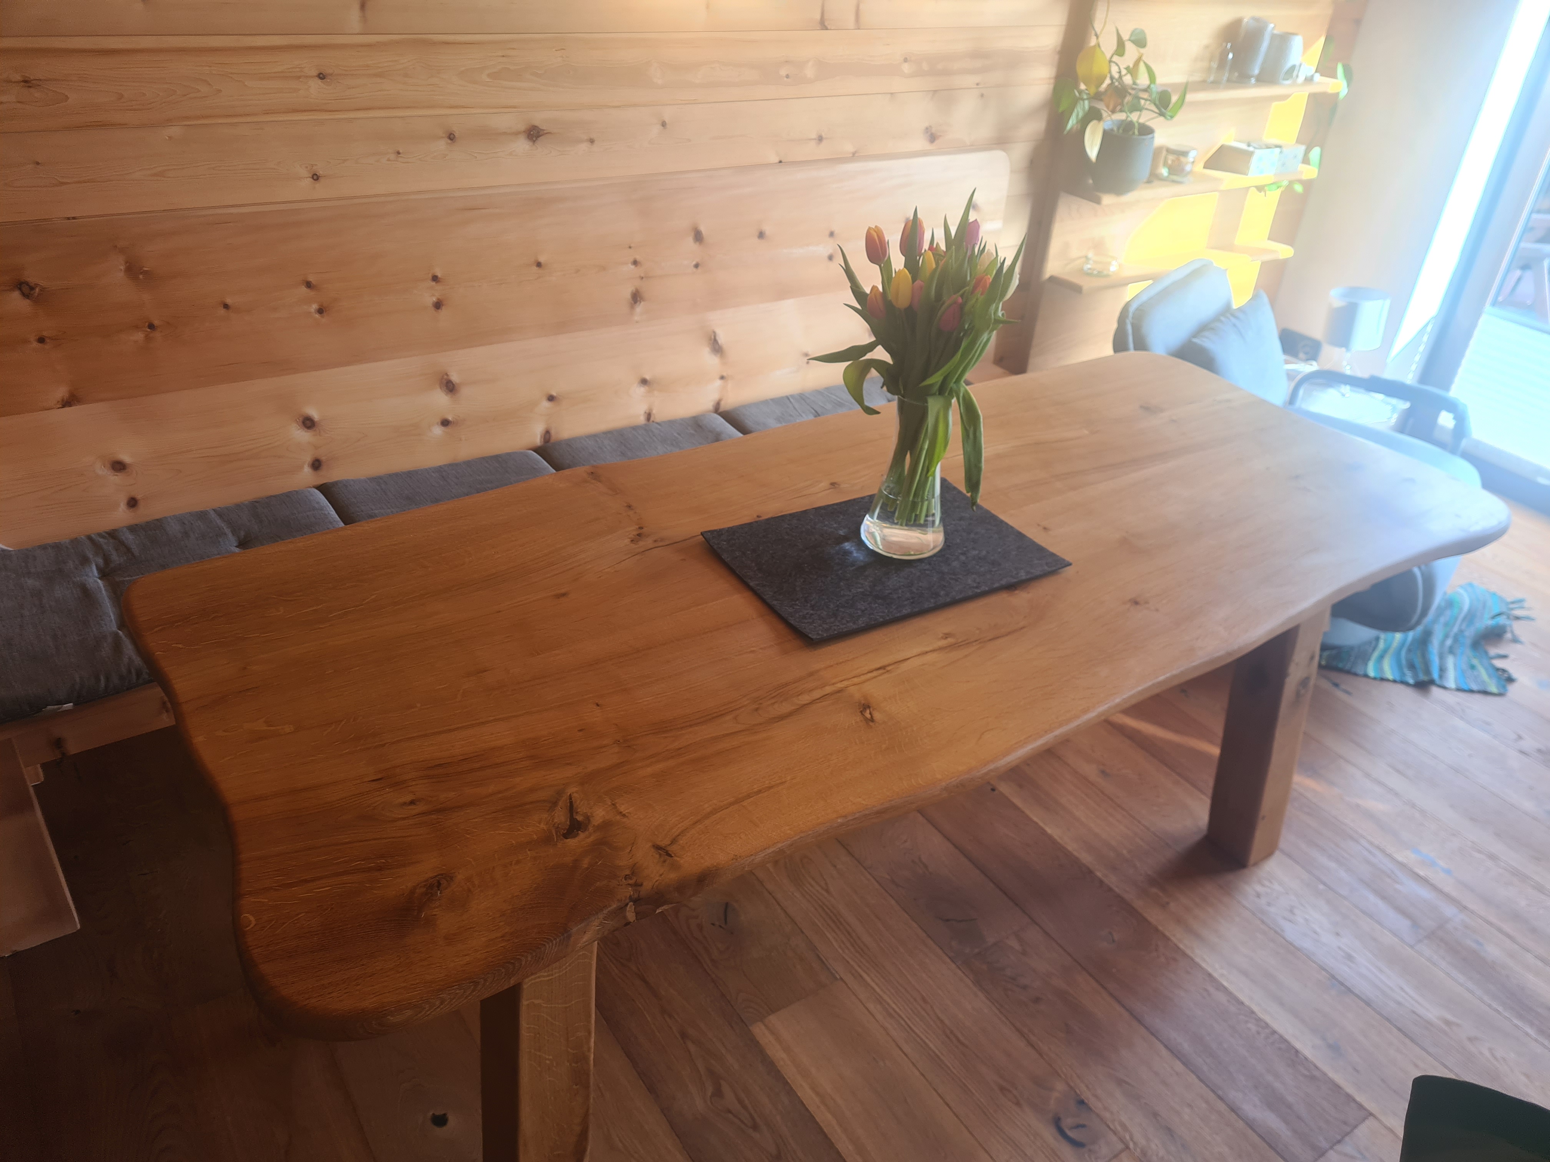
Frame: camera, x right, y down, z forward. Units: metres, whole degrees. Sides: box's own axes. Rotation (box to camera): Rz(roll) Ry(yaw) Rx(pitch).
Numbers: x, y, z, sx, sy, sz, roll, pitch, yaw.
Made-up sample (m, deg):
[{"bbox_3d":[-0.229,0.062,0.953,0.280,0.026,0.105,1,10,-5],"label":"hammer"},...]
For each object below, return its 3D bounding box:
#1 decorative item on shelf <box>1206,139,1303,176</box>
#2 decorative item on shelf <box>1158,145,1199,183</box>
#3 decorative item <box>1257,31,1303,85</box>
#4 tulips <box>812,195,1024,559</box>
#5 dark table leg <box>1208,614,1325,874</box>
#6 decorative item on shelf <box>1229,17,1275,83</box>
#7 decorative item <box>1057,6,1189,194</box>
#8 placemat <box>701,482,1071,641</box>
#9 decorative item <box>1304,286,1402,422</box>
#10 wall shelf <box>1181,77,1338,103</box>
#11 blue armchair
[{"bbox_3d":[1.421,-1.241,3.404,0.280,0.075,0.120,-16,37,-30],"label":"decorative item on shelf"},{"bbox_3d":[1.101,-1.154,3.208,0.080,0.086,0.080,-16,37,-30],"label":"decorative item on shelf"},{"bbox_3d":[1.411,-1.461,3.253,0.085,0.125,0.085,-16,37,-30],"label":"decorative item"},{"bbox_3d":[0.182,-0.280,1.595,0.250,0.500,0.220,8,32,6],"label":"tulips"},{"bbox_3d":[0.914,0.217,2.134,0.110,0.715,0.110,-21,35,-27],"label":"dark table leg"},{"bbox_3d":[1.302,-1.445,3.184,0.088,0.154,0.088,-16,37,-30],"label":"decorative item on shelf"},{"bbox_3d":[0.852,-1.168,2.875,0.340,0.430,0.250,-16,37,-30],"label":"decorative item"},{"bbox_3d":[0.163,-0.046,1.695,0.450,0.005,0.300,-16,37,-30],"label":"placemat"},{"bbox_3d":[1.670,-0.675,3.370,0.200,0.360,0.200,-16,37,-30],"label":"decorative item"},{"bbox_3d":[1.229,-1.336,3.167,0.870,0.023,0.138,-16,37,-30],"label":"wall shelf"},{"bbox_3d":[1.338,-0.332,2.993,0.800,0.800,0.700,25,37,30],"label":"blue armchair"}]

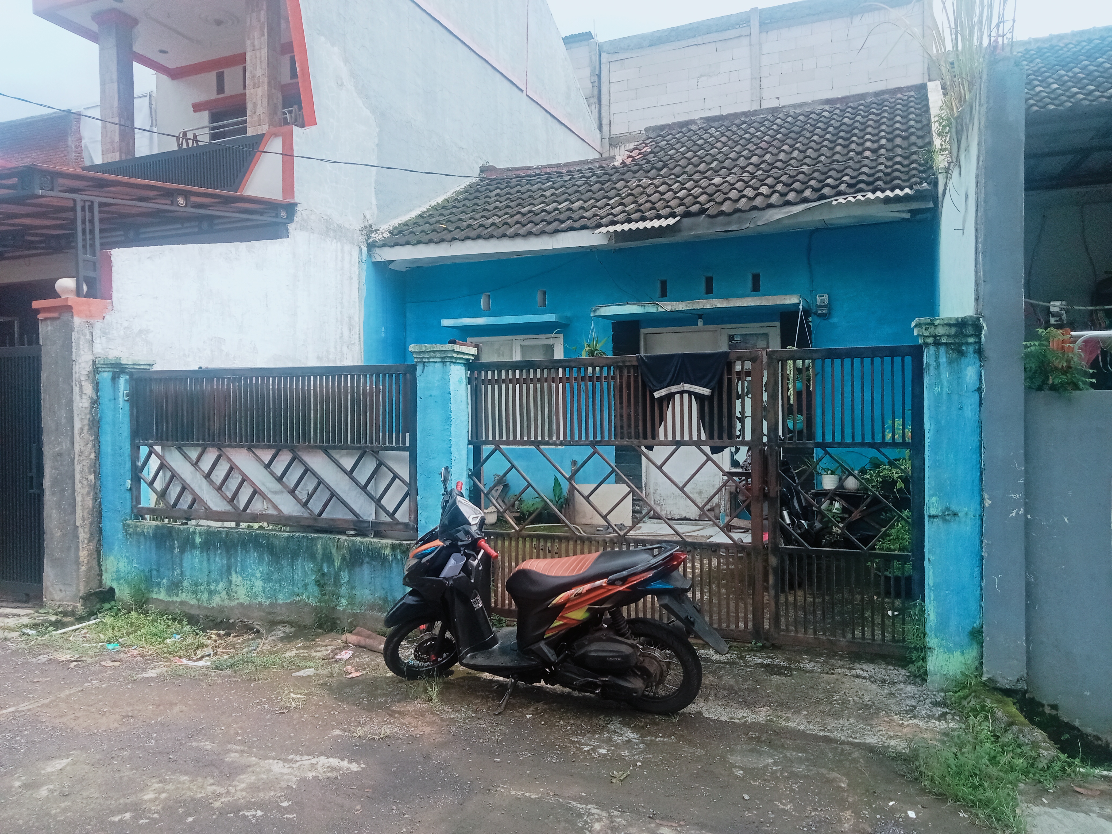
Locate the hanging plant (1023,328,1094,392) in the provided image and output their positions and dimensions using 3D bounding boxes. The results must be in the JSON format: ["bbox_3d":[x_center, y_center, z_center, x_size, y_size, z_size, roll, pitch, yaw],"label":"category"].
[{"bbox_3d":[2.652,-0.285,4.746,0.320,0.360,0.310,0,1,24],"label":"hanging plant"}]

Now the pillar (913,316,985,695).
[{"bbox_3d":[2.101,0.448,4.804,0.340,1.925,0.310,0,1,24],"label":"pillar"}]

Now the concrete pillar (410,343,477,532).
[{"bbox_3d":[-0.753,0.474,6.088,0.350,1.880,0.310,0,1,24],"label":"concrete pillar"}]

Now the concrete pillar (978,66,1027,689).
[{"bbox_3d":[2.340,-0.214,4.701,0.215,3.246,0.220,0,1,24],"label":"concrete pillar"}]

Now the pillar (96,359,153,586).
[{"bbox_3d":[-3.480,0.484,7.314,0.350,1.885,0.310,0,1,24],"label":"pillar"}]

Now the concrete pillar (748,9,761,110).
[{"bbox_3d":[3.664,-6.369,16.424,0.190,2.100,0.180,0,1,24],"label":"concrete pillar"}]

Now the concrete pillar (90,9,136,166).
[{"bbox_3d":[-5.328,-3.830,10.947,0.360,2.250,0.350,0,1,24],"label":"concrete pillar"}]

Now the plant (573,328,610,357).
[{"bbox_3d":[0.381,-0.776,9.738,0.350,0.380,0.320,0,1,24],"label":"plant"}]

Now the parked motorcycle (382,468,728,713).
[{"bbox_3d":[-0.095,0.883,4.555,1.880,1.170,0.680,0,1,23],"label":"parked motorcycle"}]

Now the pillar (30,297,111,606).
[{"bbox_3d":[-3.874,0.287,7.245,0.470,2.410,0.370,0,1,24],"label":"pillar"}]

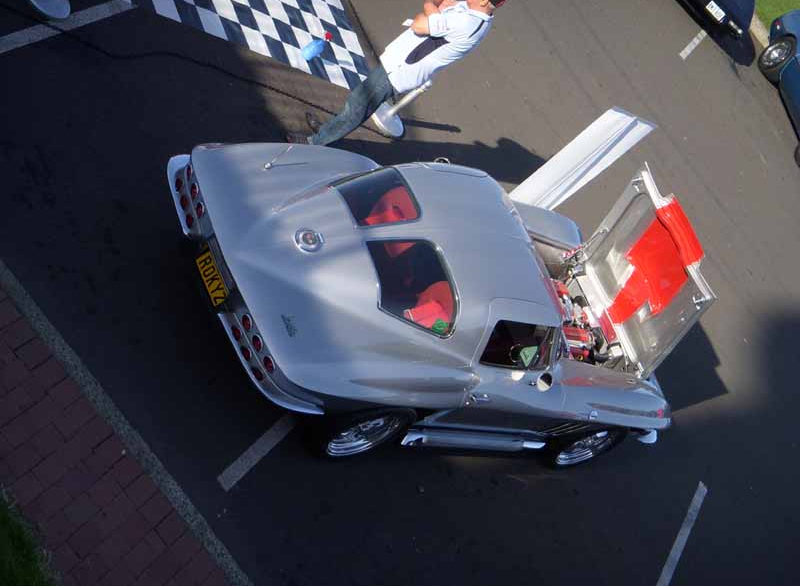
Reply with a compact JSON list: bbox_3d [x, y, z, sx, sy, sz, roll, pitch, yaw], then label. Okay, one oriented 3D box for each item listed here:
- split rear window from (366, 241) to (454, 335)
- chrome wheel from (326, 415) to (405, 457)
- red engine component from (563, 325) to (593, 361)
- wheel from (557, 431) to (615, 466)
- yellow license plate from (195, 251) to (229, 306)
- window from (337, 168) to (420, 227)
[{"bbox_3d":[0.069,-0.051,10.164,0.580,0.120,0.520,6,75,-36],"label":"split rear window"},{"bbox_3d":[-0.234,0.767,10.371,0.490,0.490,0.190,8,51,-52],"label":"chrome wheel"},{"bbox_3d":[1.204,0.337,12.074,0.330,0.120,0.190,8,51,-52],"label":"red engine component"},{"bbox_3d":[1.272,1.001,12.339,0.480,0.480,0.190,8,51,-52],"label":"wheel"},{"bbox_3d":[-1.044,-0.081,9.772,0.020,0.118,0.318,8,51,-52],"label":"yellow license plate"},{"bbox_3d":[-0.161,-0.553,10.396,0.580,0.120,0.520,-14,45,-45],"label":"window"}]

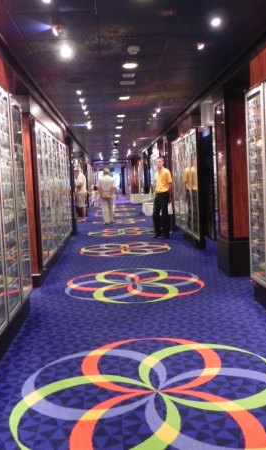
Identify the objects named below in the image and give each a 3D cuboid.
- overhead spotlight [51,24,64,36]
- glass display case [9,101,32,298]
[{"bbox_3d":[-0.571,-1.470,3.405,0.090,0.085,0.080,-4,4,-24],"label":"overhead spotlight"},{"bbox_3d":[-1.118,-0.238,4.369,0.110,1.860,0.570,-3,3,-3],"label":"glass display case"}]

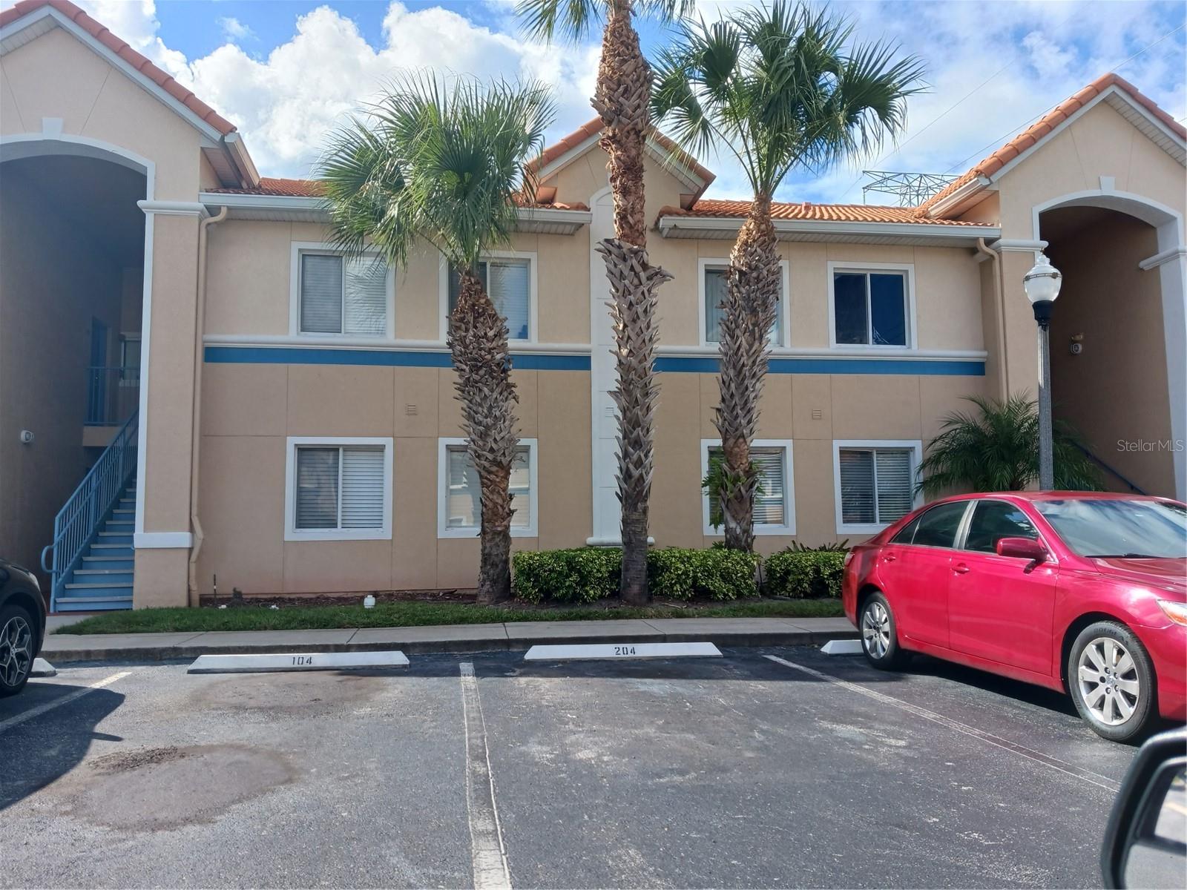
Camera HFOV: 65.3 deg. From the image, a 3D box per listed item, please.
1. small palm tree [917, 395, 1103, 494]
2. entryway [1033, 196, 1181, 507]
[{"bbox_3d":[6.011,0.708,13.375,2.460,2.850,2.400,0,-5,-9],"label":"small palm tree"},{"bbox_3d":[8.453,-0.918,15.098,2.660,6.460,0.490,0,-5,-9],"label":"entryway"}]

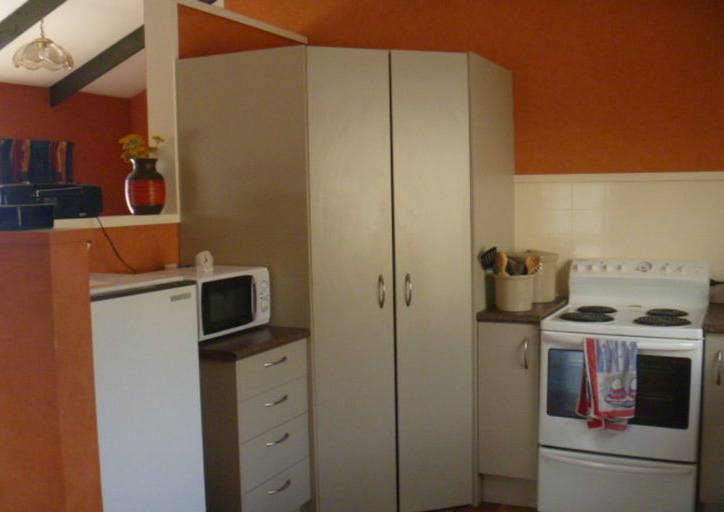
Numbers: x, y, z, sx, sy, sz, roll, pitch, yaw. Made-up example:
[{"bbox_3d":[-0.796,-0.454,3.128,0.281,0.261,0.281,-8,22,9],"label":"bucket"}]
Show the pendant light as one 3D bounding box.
[{"bbox_3d":[-2.017,-1.339,4.728,0.379,0.320,0.379,2,6,28],"label":"pendant light"}]

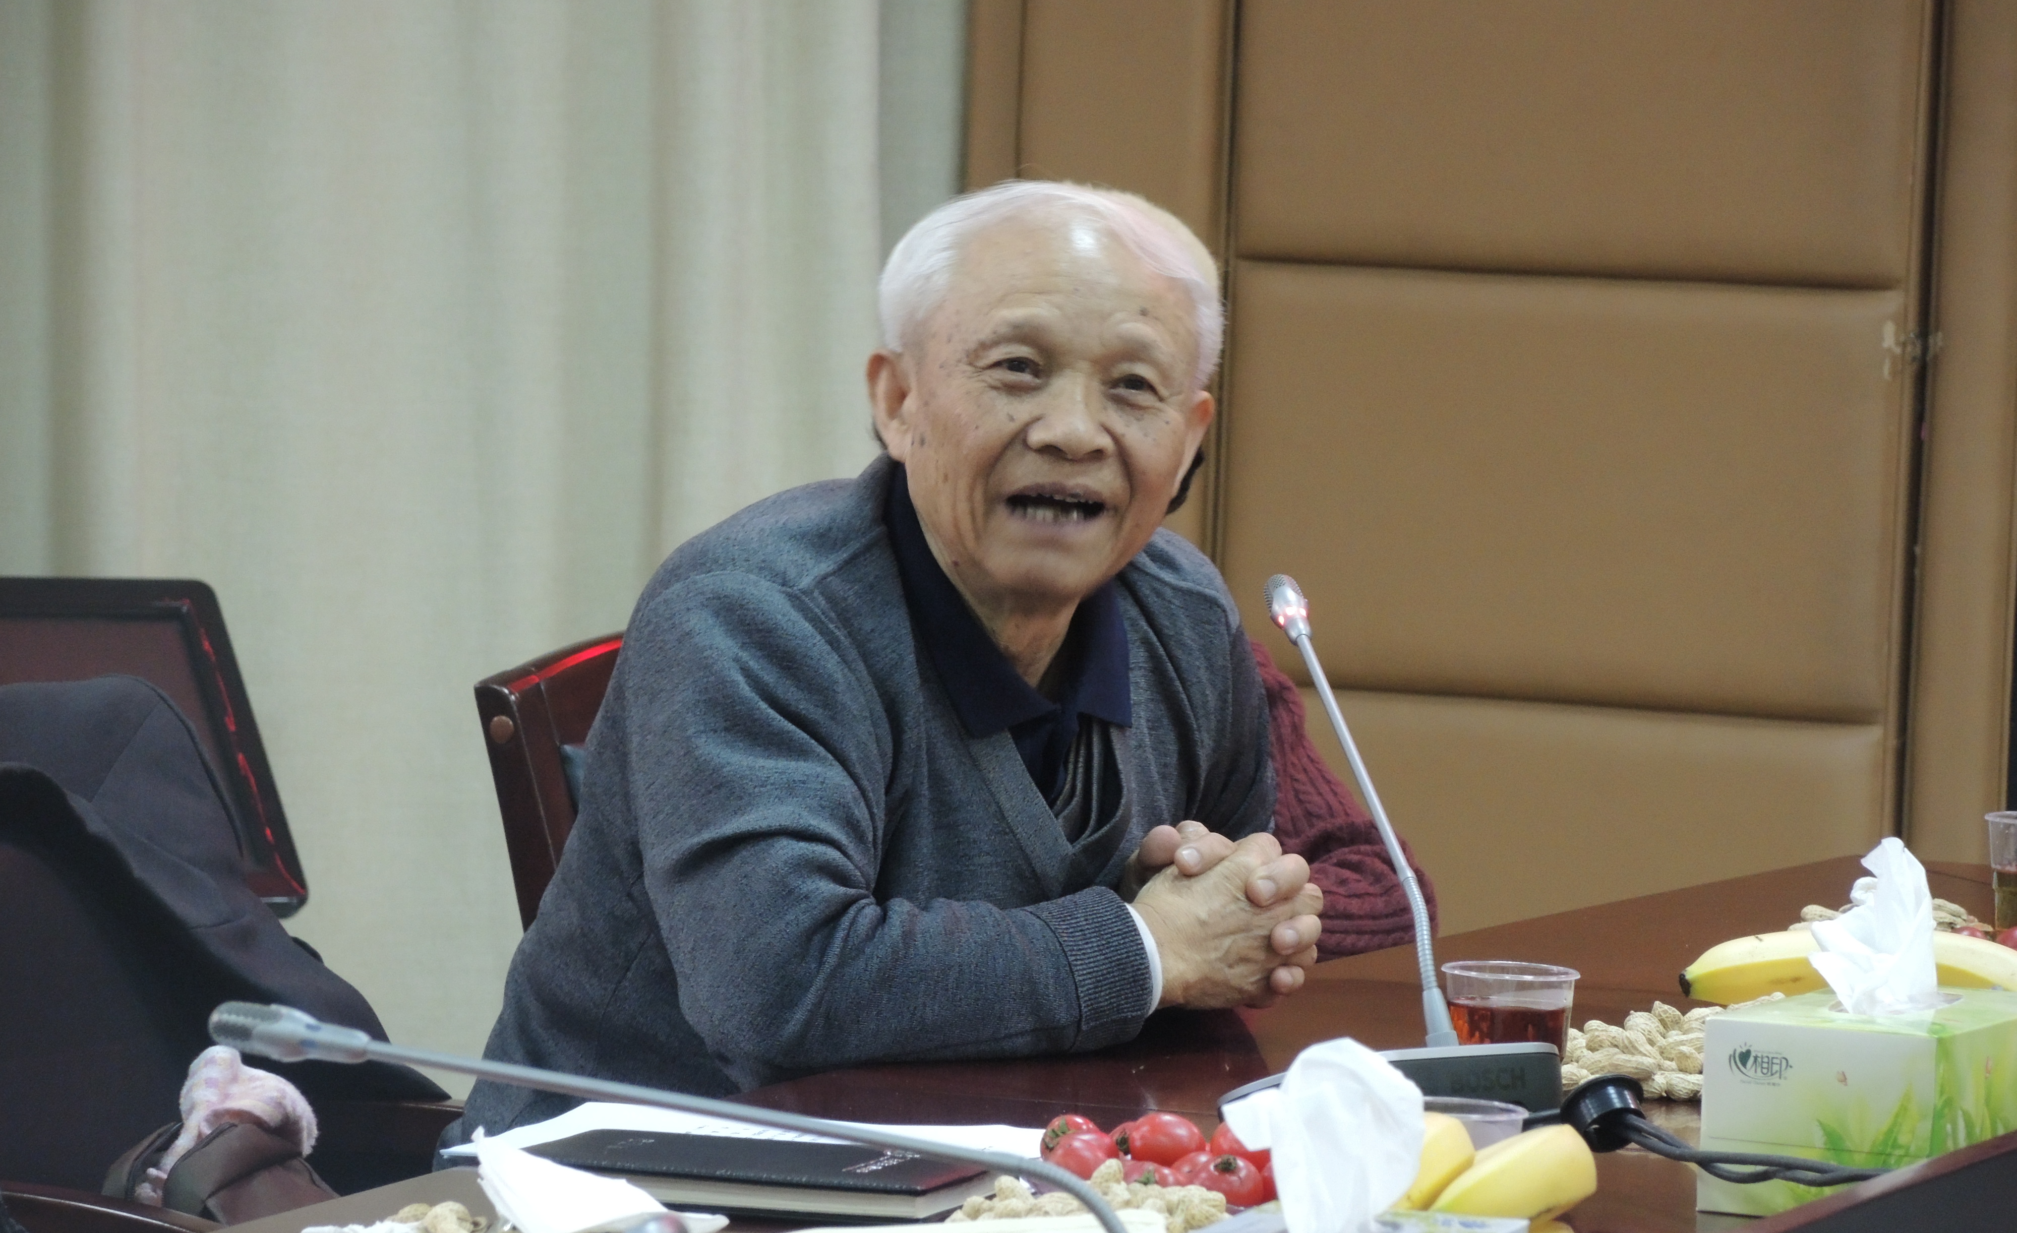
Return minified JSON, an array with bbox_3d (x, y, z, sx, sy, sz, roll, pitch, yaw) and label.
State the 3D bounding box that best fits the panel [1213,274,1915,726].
[{"bbox_3d":[0.431,-0.096,9.000,0.545,0.335,0.050,4,5,19],"label":"panel"}]

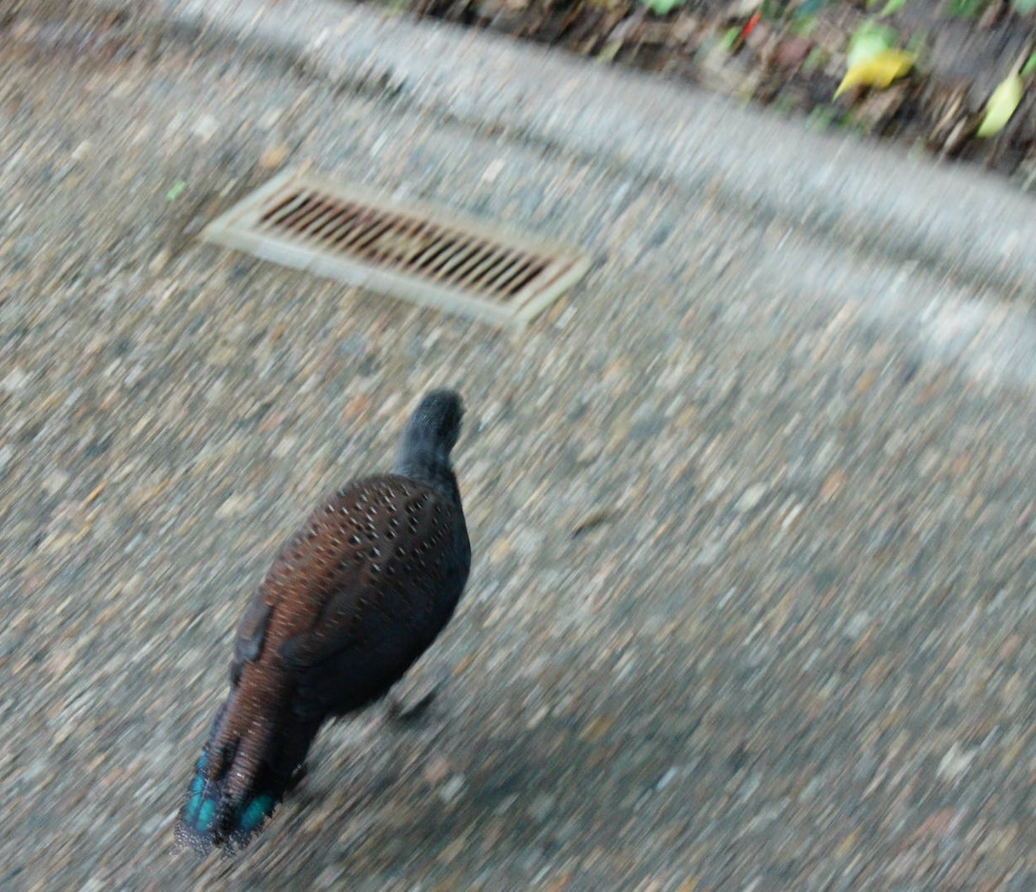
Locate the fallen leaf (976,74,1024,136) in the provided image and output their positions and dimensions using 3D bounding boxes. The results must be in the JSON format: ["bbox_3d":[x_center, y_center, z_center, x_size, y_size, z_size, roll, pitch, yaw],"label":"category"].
[{"bbox_3d":[0.566,-0.400,3.578,0.035,0.025,0.145,15,33,16],"label":"fallen leaf"}]

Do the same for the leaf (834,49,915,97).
[{"bbox_3d":[0.425,-0.444,3.631,0.055,0.030,0.115,27,38,32],"label":"leaf"}]

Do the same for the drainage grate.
[{"bbox_3d":[-0.132,-0.212,3.346,0.382,0.020,0.182,17,34,20],"label":"drainage grate"}]

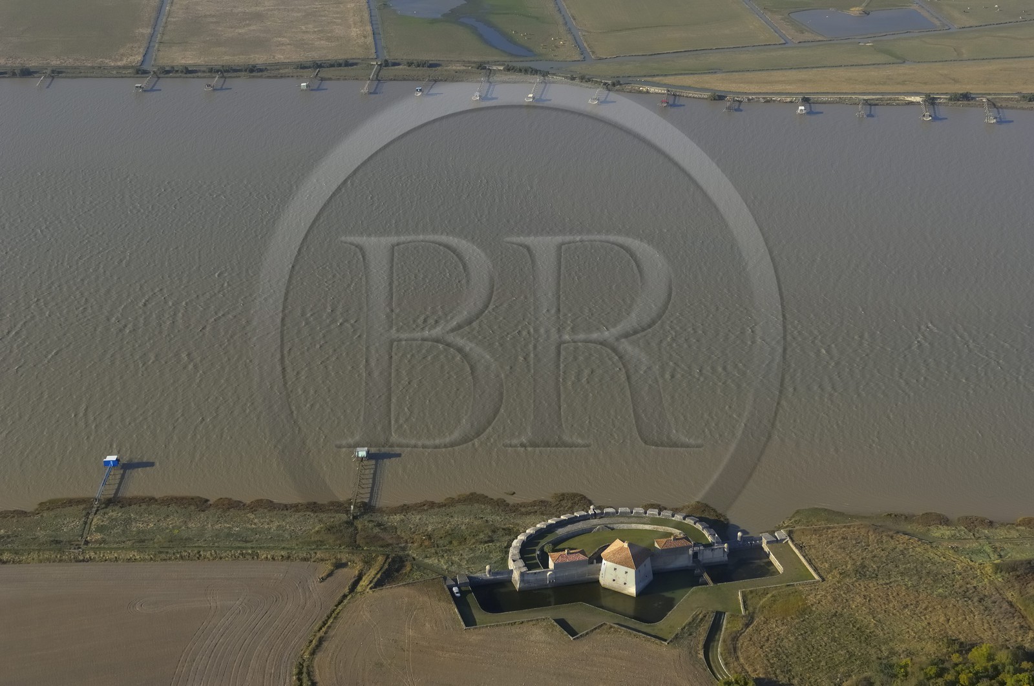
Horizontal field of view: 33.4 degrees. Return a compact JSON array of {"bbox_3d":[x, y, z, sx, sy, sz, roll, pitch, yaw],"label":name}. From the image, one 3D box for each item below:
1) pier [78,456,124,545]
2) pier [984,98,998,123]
[{"bbox_3d":[-138.190,51.860,564.500,5.200,4.900,57.640,-1,22,-2],"label":"pier"},{"bbox_3d":[285.260,-140.700,1040.570,5.500,5.300,43.620,3,22,9],"label":"pier"}]

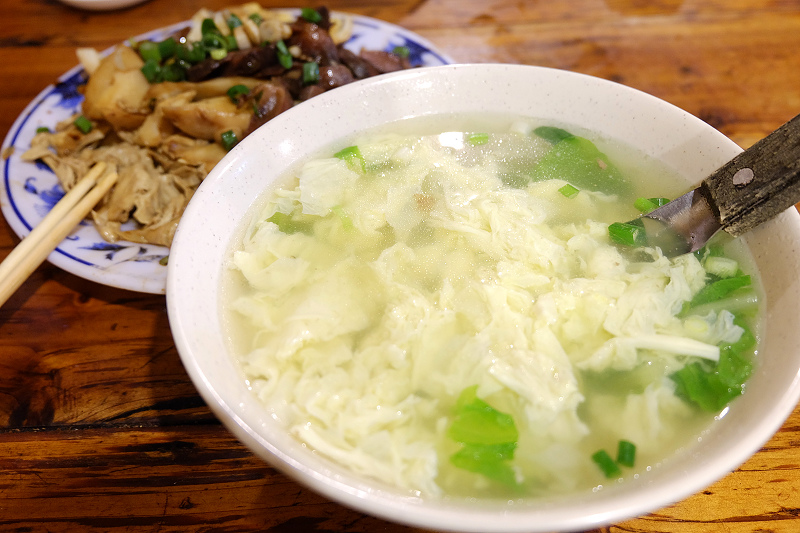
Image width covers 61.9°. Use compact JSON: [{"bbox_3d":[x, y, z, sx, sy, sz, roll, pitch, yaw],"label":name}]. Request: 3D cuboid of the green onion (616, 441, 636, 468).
[{"bbox_3d":[0.058,0.048,0.172,0.004,0.004,0.006,11,48,14],"label":"green onion"}]

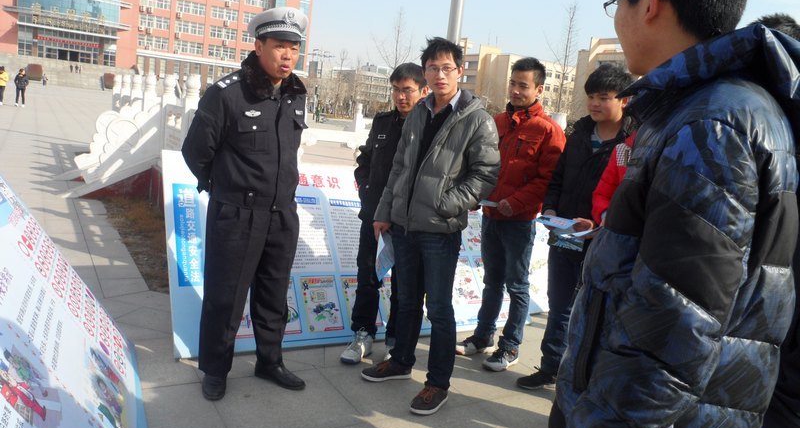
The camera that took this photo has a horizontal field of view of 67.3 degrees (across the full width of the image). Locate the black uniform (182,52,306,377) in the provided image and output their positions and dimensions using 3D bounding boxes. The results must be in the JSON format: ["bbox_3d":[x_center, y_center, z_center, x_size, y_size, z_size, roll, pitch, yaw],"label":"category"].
[{"bbox_3d":[-0.696,0.036,2.859,0.560,1.500,0.380,-1,12,-42],"label":"black uniform"}]

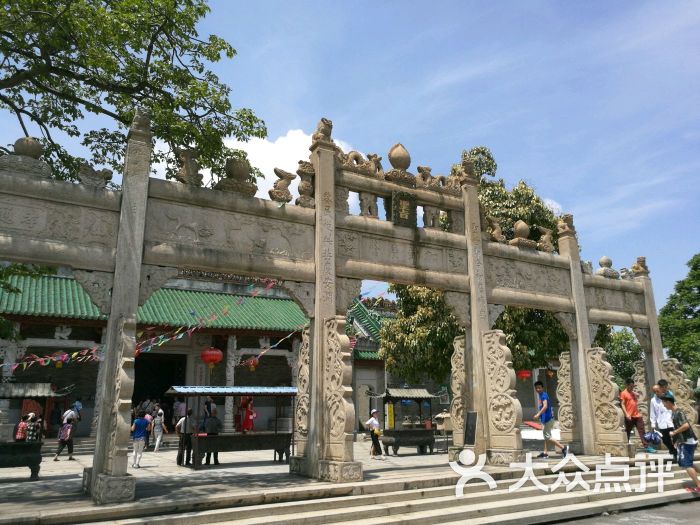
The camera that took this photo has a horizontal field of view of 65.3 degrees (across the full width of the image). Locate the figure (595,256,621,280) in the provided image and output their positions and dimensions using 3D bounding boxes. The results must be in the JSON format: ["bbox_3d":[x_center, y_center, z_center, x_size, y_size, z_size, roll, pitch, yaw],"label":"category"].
[{"bbox_3d":[6.475,0.134,13.756,0.680,0.540,0.420,8,-15,-29],"label":"figure"}]

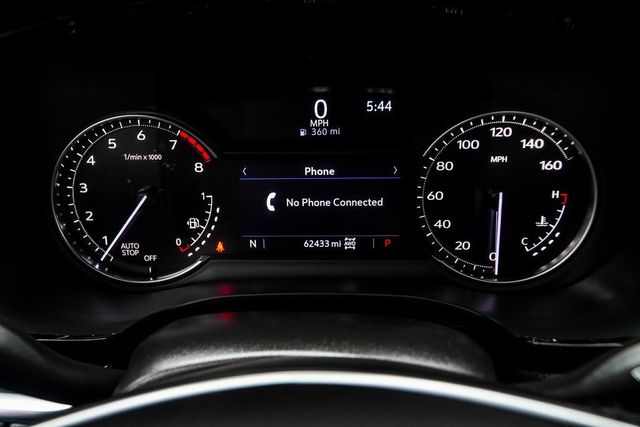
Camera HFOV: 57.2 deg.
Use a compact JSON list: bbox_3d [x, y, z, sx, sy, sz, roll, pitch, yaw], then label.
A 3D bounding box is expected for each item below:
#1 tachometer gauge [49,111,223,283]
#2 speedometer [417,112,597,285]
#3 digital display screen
[{"bbox_3d":[-0.111,-0.009,0.357,0.103,0.102,0.020,0,1,1],"label":"tachometer gauge"},{"bbox_3d":[0.113,-0.009,0.352,0.105,0.102,0.020,0,1,1],"label":"speedometer"},{"bbox_3d":[0.000,-0.004,0.362,0.100,0.058,0.010,0,1,1],"label":"digital display screen"}]

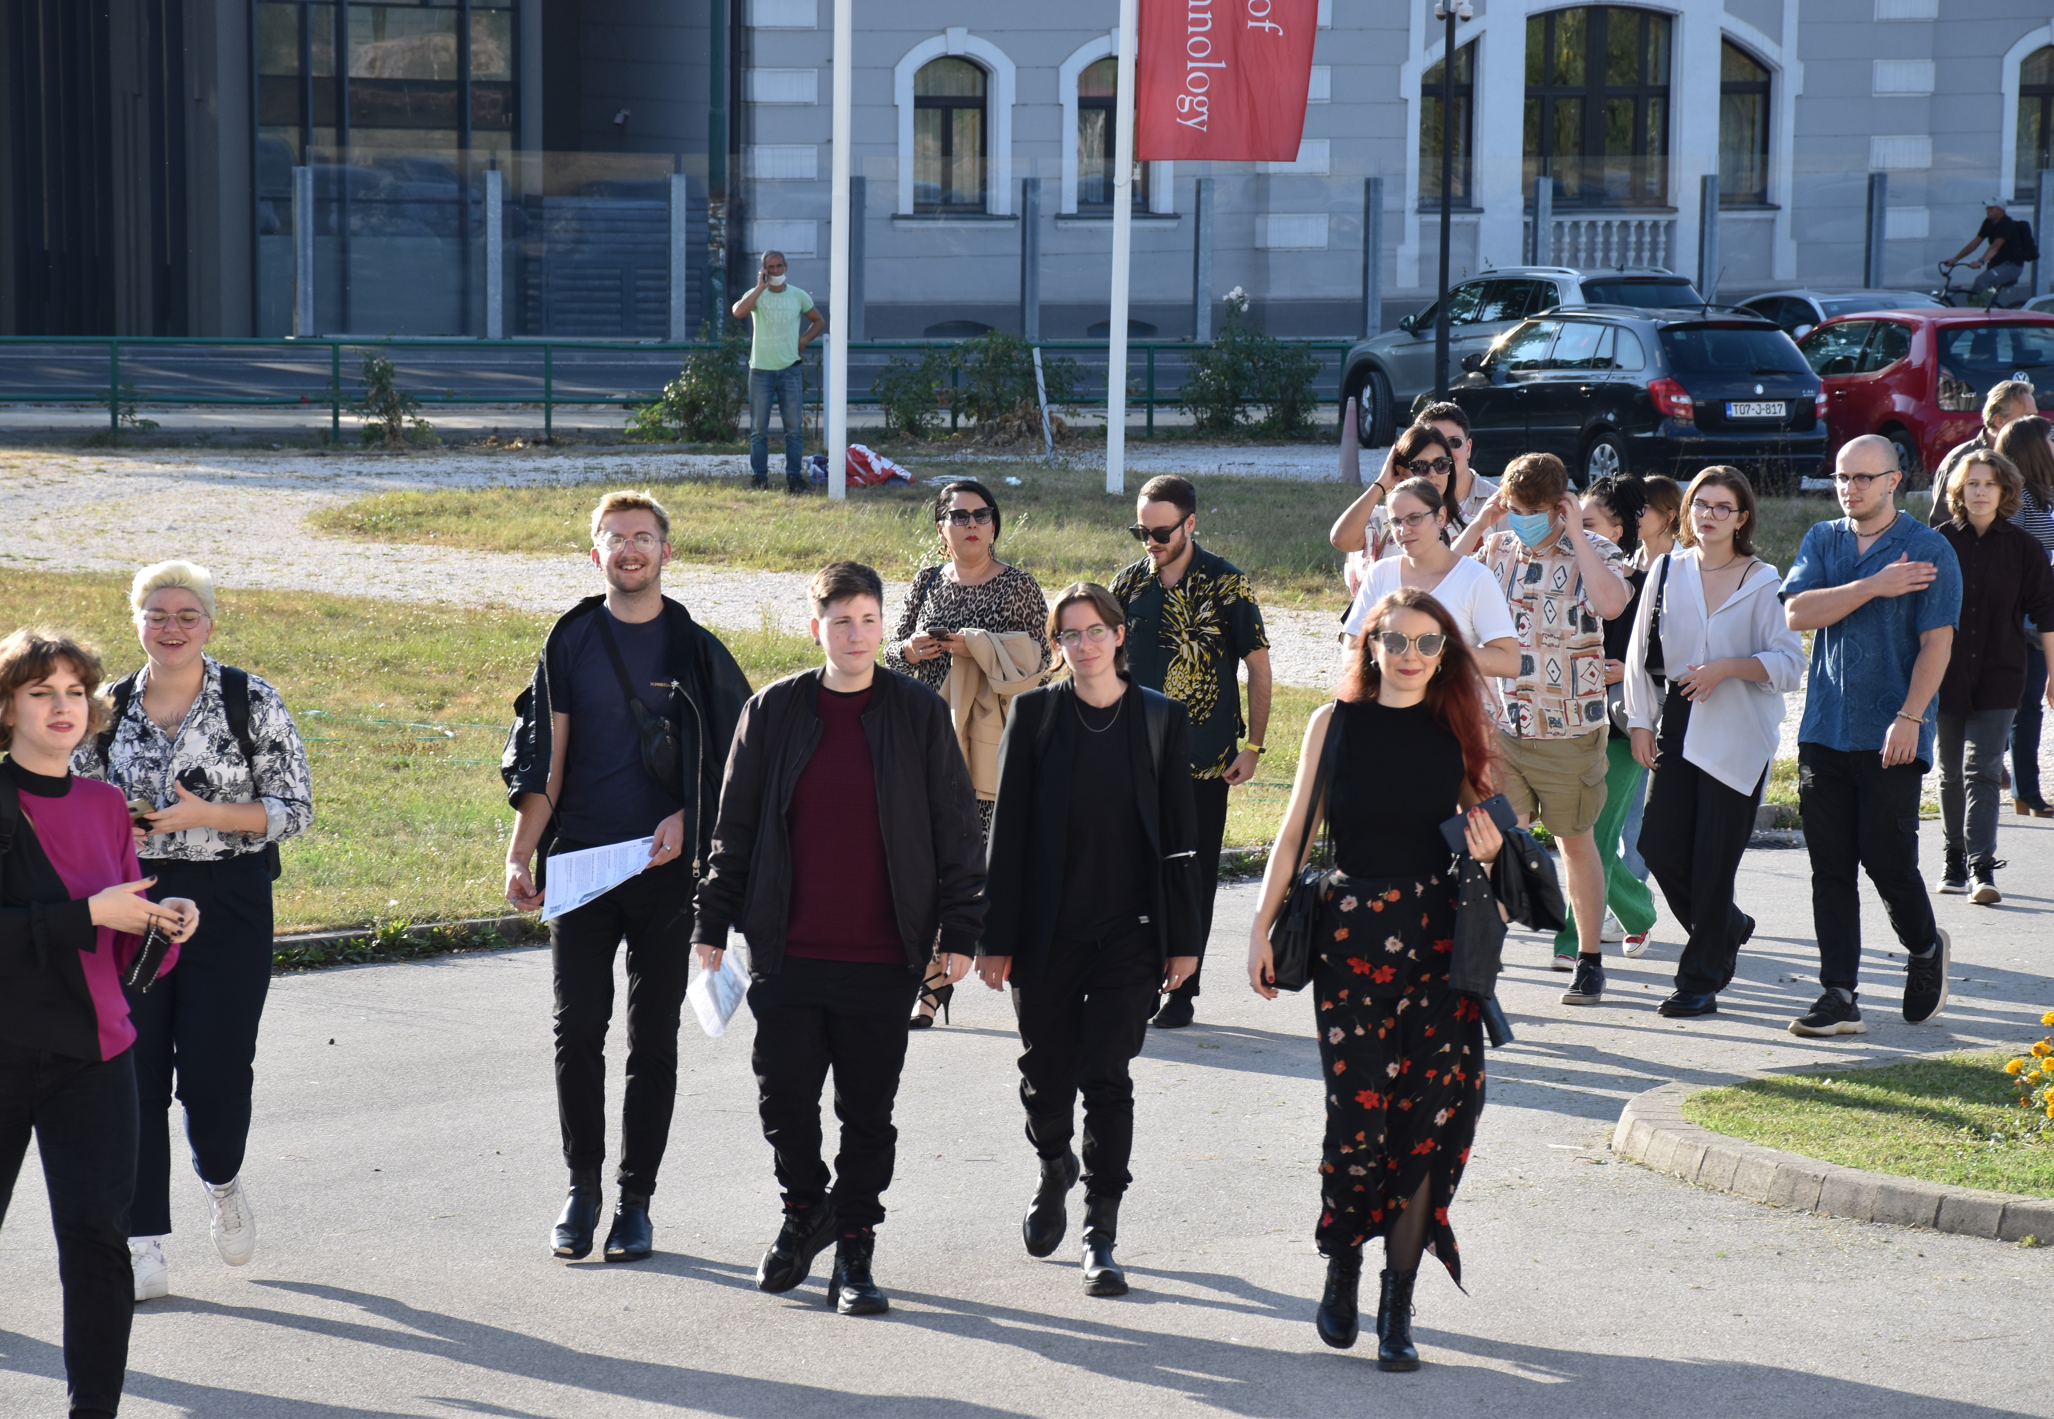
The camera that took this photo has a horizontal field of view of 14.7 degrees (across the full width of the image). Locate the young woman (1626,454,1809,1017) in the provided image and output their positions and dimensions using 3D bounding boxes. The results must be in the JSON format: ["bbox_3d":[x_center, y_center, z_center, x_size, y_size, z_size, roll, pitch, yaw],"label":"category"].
[{"bbox_3d":[2.153,0.104,25.050,0.520,1.710,0.440,3,5,32],"label":"young woman"}]

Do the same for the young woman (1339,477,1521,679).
[{"bbox_3d":[1.223,0.147,24.300,0.540,1.690,0.380,2,4,22],"label":"young woman"}]

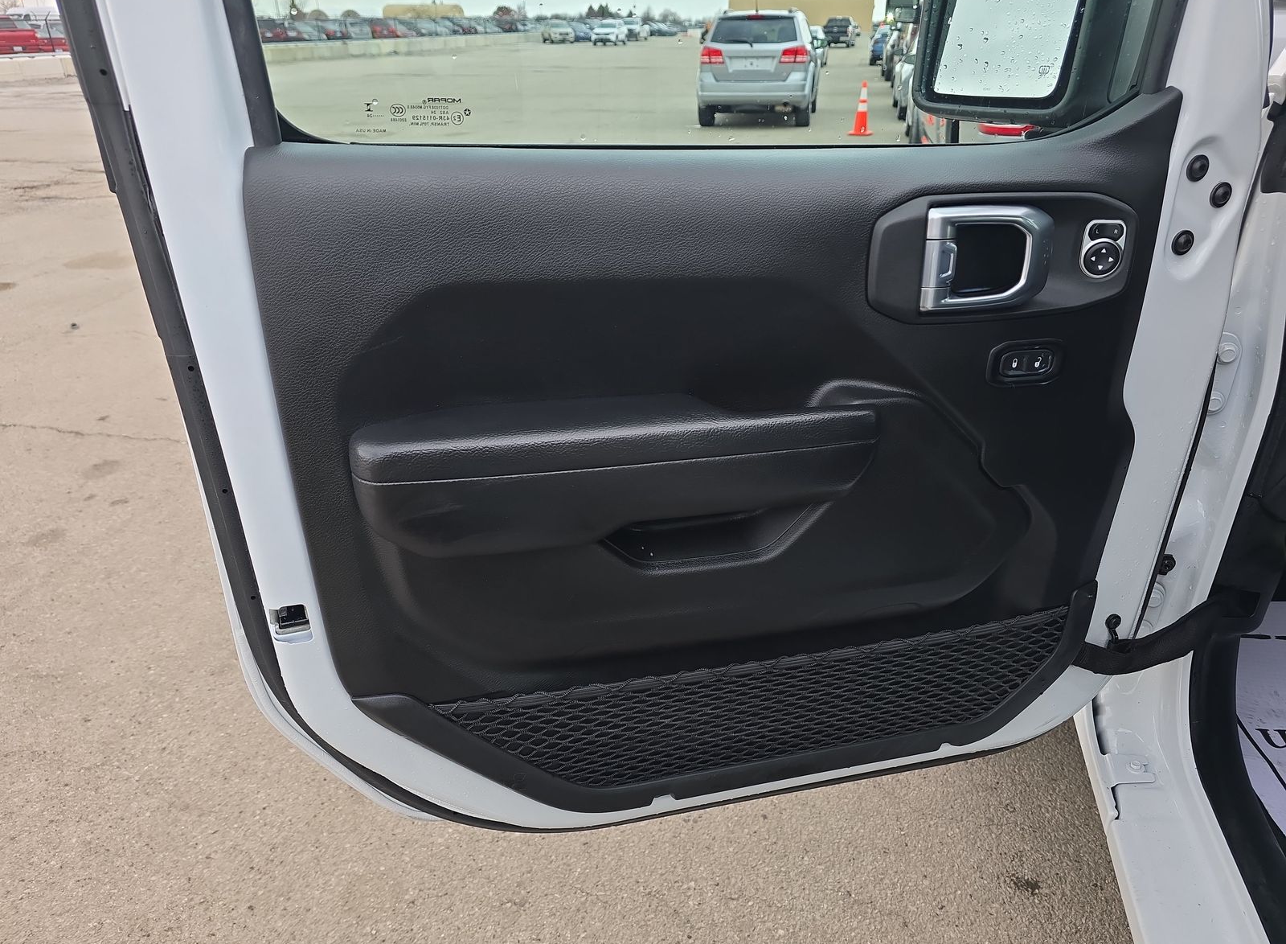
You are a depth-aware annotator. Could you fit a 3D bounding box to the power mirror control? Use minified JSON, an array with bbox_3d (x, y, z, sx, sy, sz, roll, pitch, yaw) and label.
[{"bbox_3d":[0.389,-0.188,0.722,0.033,0.048,0.012,2,23,4],"label":"power mirror control"}]

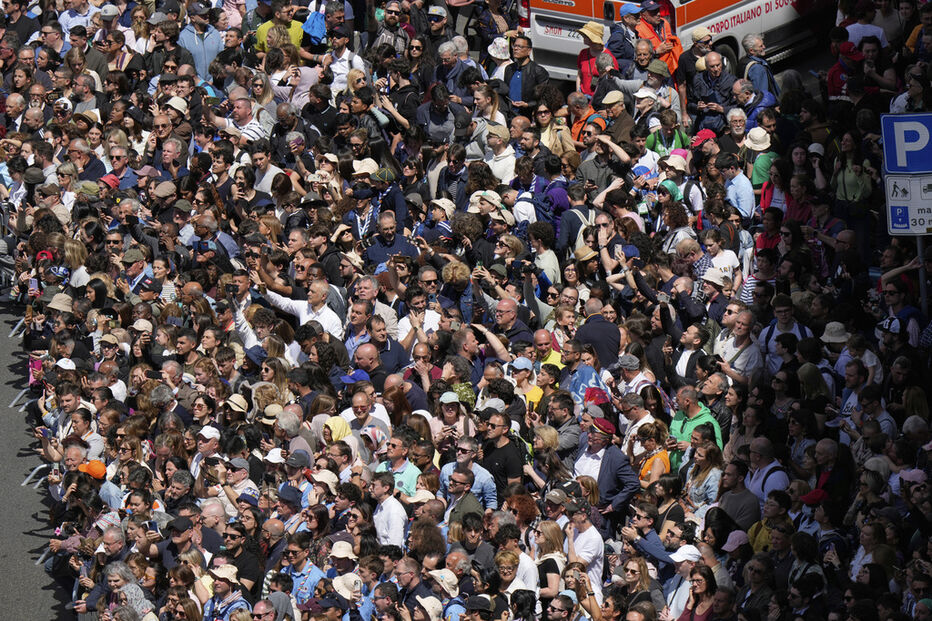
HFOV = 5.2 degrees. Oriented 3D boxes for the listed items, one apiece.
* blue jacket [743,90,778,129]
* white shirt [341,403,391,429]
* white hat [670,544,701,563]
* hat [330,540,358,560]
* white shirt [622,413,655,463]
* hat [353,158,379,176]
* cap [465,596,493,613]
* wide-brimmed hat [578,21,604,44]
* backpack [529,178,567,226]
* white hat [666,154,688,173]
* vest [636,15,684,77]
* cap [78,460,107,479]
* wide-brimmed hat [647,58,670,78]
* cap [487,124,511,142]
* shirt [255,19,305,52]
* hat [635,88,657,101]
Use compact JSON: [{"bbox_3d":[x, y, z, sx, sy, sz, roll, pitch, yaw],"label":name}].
[{"bbox_3d":[2.822,-1.786,99.973,0.360,0.680,0.560,-9,18,-24],"label":"blue jacket"},{"bbox_3d":[-0.866,1.107,90.196,0.480,0.650,0.300,-9,18,-24],"label":"white shirt"},{"bbox_3d":[1.972,2.175,93.070,0.285,0.140,0.180,-1,17,-18],"label":"white hat"},{"bbox_3d":[-1.048,2.070,89.279,0.260,0.150,0.280,-7,20,2],"label":"hat"},{"bbox_3d":[1.555,1.235,93.317,0.310,0.680,0.500,-7,17,-19],"label":"white shirt"},{"bbox_3d":[-0.975,-1.401,101.403,0.280,0.150,0.260,-4,16,1],"label":"hat"},{"bbox_3d":[0.109,2.376,83.673,0.190,0.130,0.260,14,30,43],"label":"cap"},{"bbox_3d":[1.357,-2.959,109.845,0.300,0.170,0.280,21,4,-1],"label":"wide-brimmed hat"},{"bbox_3d":[0.783,-0.994,97.114,0.210,0.460,0.310,11,22,27],"label":"backpack"},{"bbox_3d":[1.970,-1.376,96.876,0.270,0.150,0.250,11,7,-2],"label":"white hat"},{"bbox_3d":[1.926,-2.545,102.605,0.520,0.720,0.360,-13,19,-33],"label":"vest"},{"bbox_3d":[-3.298,1.404,91.415,0.250,0.145,0.180,11,19,12],"label":"cap"},{"bbox_3d":[2.039,-2.543,108.502,0.265,0.145,0.255,15,8,-2],"label":"wide-brimmed hat"},{"bbox_3d":[0.307,-1.680,97.725,0.260,0.140,0.190,-17,21,-21],"label":"cap"},{"bbox_3d":[-1.848,-2.590,103.120,0.500,0.660,0.290,-14,19,-29],"label":"shirt"},{"bbox_3d":[1.790,-2.143,102.934,0.250,0.120,0.180,1,16,-9],"label":"hat"}]

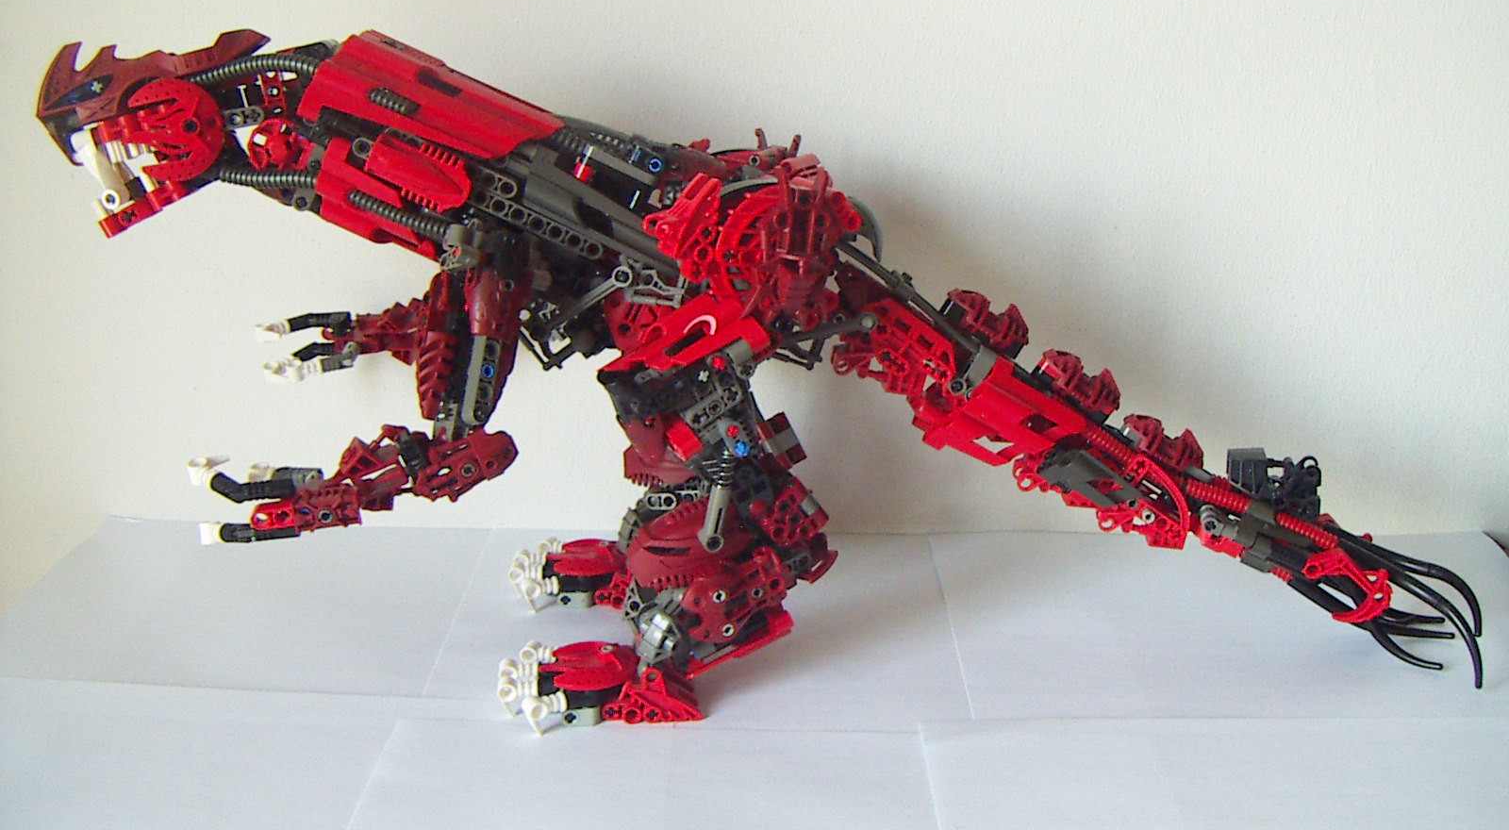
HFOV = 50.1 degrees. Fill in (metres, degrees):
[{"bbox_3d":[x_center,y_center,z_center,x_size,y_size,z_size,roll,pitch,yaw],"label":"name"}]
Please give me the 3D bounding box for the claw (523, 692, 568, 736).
[{"bbox_3d":[-0.078,0.112,0.604,0.017,0.016,0.009,-8,20,-24],"label":"claw"}]

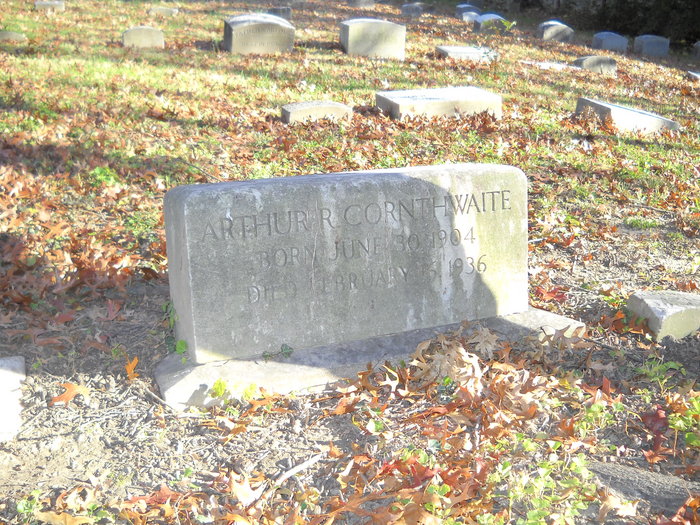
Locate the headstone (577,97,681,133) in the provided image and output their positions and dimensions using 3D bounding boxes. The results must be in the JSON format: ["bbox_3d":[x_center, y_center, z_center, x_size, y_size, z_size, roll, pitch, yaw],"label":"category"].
[{"bbox_3d":[1.828,-0.961,5.070,0.571,0.102,0.334,2,22,-24],"label":"headstone"}]

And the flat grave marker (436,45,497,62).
[{"bbox_3d":[1.315,-2.398,8.807,0.620,0.169,0.333,-7,21,-23],"label":"flat grave marker"}]

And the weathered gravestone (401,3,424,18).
[{"bbox_3d":[1.698,-6.909,21.071,0.590,0.408,0.202,-7,21,-23],"label":"weathered gravestone"}]

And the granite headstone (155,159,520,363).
[{"bbox_3d":[0.011,-0.022,1.670,0.760,0.335,0.205,-7,9,-23],"label":"granite headstone"}]

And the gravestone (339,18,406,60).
[{"bbox_3d":[0.257,-2.385,8.277,0.669,0.387,0.196,-1,11,-24],"label":"gravestone"}]

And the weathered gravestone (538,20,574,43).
[{"bbox_3d":[3.763,-4.242,14.110,0.650,0.376,0.195,-7,20,-21],"label":"weathered gravestone"}]

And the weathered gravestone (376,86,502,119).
[{"bbox_3d":[0.578,-1.063,5.075,0.750,0.136,0.366,-7,21,-23],"label":"weathered gravestone"}]

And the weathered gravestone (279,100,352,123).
[{"bbox_3d":[-0.209,-0.964,4.894,0.420,0.100,0.158,-7,21,-23],"label":"weathered gravestone"}]

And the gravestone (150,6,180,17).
[{"bbox_3d":[-3.737,-5.039,15.427,0.560,0.182,0.200,-7,20,-21],"label":"gravestone"}]

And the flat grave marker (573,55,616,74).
[{"bbox_3d":[2.814,-2.247,8.698,0.489,0.206,0.200,4,21,-27],"label":"flat grave marker"}]

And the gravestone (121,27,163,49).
[{"bbox_3d":[-2.210,-2.398,8.211,0.418,0.211,0.150,-5,19,-23],"label":"gravestone"}]

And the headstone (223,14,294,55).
[{"bbox_3d":[-0.903,-2.301,7.747,0.650,0.369,0.258,-7,21,-23],"label":"headstone"}]

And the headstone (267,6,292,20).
[{"bbox_3d":[-1.612,-5.624,17.446,0.546,0.289,0.177,-11,21,-24],"label":"headstone"}]

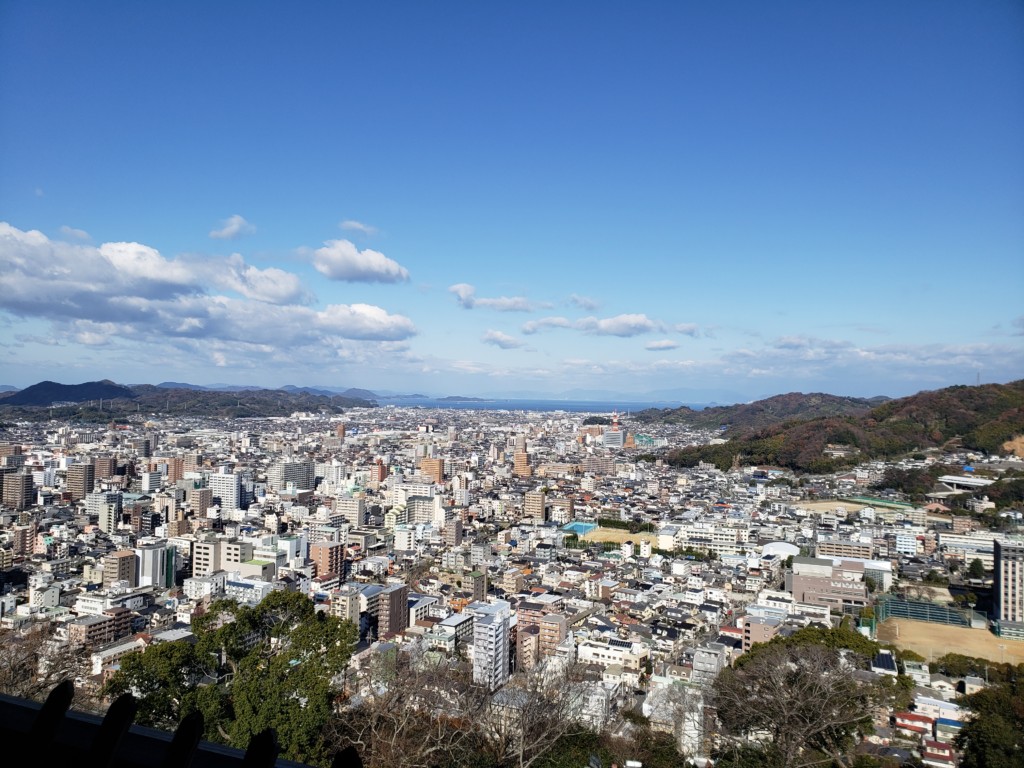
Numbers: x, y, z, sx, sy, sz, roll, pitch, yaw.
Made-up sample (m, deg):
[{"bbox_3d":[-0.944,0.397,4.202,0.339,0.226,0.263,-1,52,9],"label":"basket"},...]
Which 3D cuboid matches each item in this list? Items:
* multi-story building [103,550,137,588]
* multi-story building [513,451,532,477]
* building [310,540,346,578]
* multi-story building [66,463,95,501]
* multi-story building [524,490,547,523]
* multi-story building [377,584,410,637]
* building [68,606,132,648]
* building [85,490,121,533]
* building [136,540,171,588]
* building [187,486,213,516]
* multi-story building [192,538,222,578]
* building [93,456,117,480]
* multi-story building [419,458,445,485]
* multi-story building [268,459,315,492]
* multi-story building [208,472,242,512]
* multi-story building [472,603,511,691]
[{"bbox_3d":[-252.290,122.480,494.190,12.090,24.600,13.400,1,-1,20],"label":"multi-story building"},{"bbox_3d":[17.510,130.540,1219.840,26.270,43.600,11.240,1,-1,22],"label":"multi-story building"},{"bbox_3d":[-130.940,125.730,547.100,16.820,25.510,19.370,1,-1,24],"label":"building"},{"bbox_3d":[-518.330,116.740,924.300,26.400,42.250,15.060,1,-1,20],"label":"multi-story building"},{"bbox_3d":[23.380,120.000,759.110,17.360,29.200,11.980,1,-1,23],"label":"multi-story building"},{"bbox_3d":[-65.280,124.350,422.370,7.000,25.460,22.110,1,-1,18],"label":"multi-story building"},{"bbox_3d":[-210.710,123.900,394.850,11.250,14.000,27.290,1,-1,22],"label":"building"},{"bbox_3d":[-381.470,118.820,721.420,26.790,36.760,17.210,1,-1,23],"label":"building"},{"bbox_3d":[-238.110,120.360,508.610,13.560,29.820,13.920,1,-1,19],"label":"building"},{"bbox_3d":[-305.610,121.410,757.260,11.300,34.900,15.850,1,-1,23],"label":"building"},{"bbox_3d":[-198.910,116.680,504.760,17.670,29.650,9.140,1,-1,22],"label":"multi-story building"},{"bbox_3d":[-576.150,120.710,1090.630,30.370,33.660,11.070,1,-1,20],"label":"building"},{"bbox_3d":[-111.230,121.180,1078.060,29.770,34.580,14.790,1,-1,24],"label":"multi-story building"},{"bbox_3d":[-298.000,122.520,1040.560,29.470,40.320,57.440,1,-1,28],"label":"multi-story building"},{"bbox_3d":[-318.570,119.970,854.350,34.070,40.950,13.000,1,-1,19],"label":"multi-story building"},{"bbox_3d":[-8.550,111.610,331.410,9.220,34.500,15.930,1,-1,25],"label":"multi-story building"}]

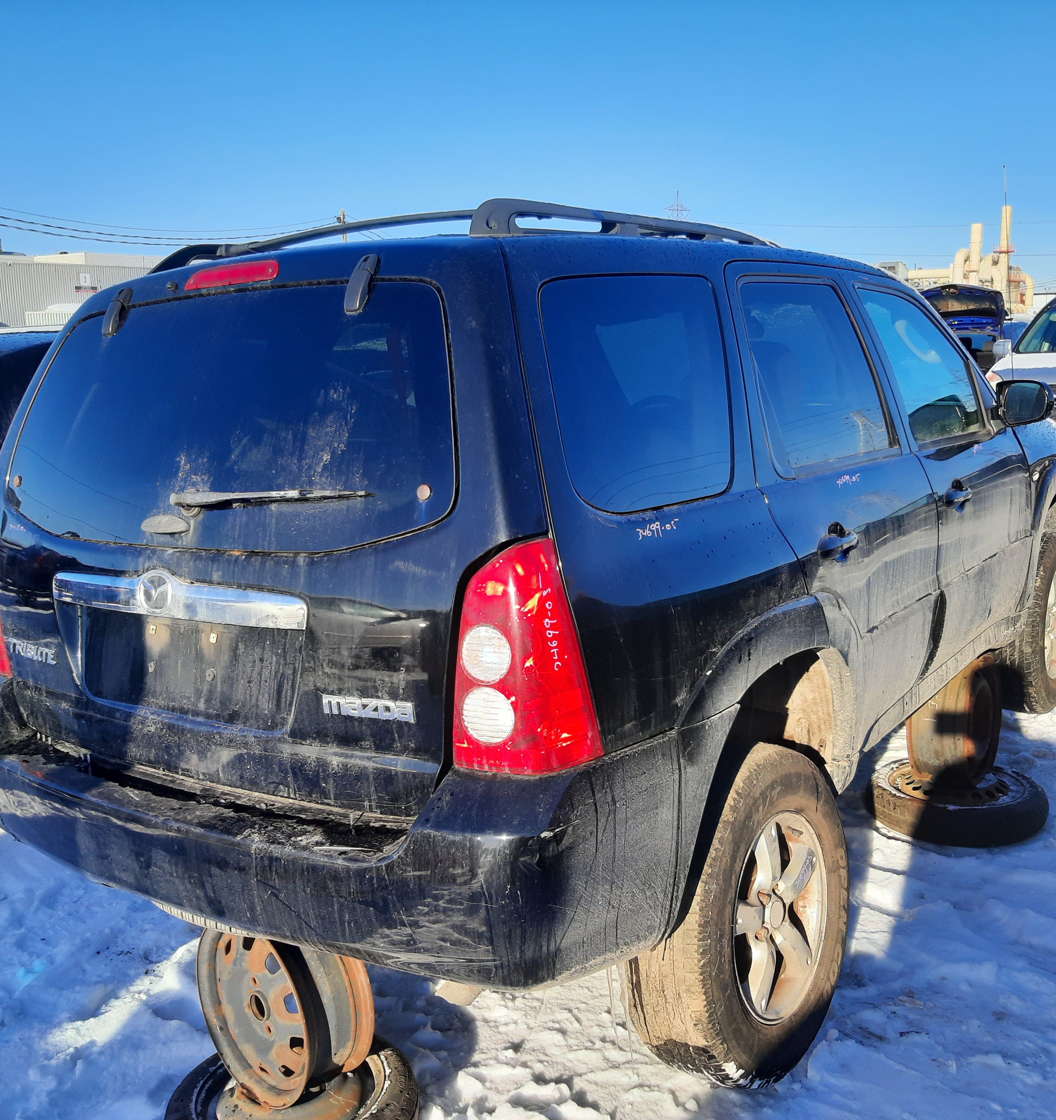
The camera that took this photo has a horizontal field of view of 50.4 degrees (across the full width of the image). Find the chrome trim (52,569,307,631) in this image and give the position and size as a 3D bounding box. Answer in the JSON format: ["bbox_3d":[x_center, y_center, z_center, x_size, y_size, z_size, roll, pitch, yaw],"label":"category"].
[{"bbox_3d":[-0.651,0.057,2.018,0.735,0.090,0.060,4,11,36],"label":"chrome trim"}]

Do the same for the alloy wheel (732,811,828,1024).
[{"bbox_3d":[0.472,0.745,2.420,0.180,0.440,0.440,4,11,36],"label":"alloy wheel"}]

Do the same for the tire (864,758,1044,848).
[{"bbox_3d":[1.395,0.778,3.660,0.550,0.120,0.550,6,13,35],"label":"tire"}]

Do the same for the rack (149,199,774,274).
[{"bbox_3d":[-0.104,-0.761,2.770,0.980,0.105,1.340,4,13,35],"label":"rack"}]

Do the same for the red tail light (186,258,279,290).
[{"bbox_3d":[-0.548,-0.534,2.103,0.275,0.048,0.050,4,11,36],"label":"red tail light"}]

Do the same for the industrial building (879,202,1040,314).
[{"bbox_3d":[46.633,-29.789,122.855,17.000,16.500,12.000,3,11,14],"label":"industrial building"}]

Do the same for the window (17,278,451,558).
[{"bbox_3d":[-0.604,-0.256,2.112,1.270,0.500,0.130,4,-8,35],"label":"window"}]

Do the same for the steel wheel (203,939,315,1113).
[{"bbox_3d":[-0.507,0.903,2.319,0.390,0.390,0.160,8,14,42],"label":"steel wheel"}]

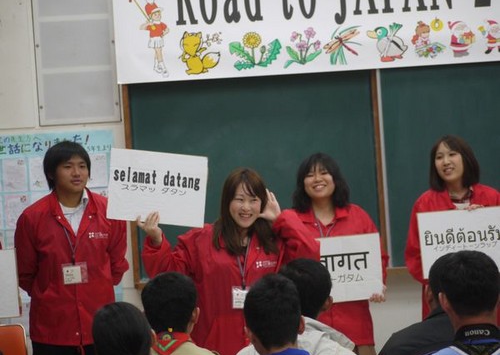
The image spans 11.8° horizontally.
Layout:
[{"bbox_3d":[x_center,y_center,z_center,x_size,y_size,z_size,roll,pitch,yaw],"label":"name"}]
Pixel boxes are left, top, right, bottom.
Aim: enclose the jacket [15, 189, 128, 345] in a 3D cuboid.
[{"bbox_3d":[-0.794,0.396,10.800,0.490,0.690,0.300,-3,0,-7],"label":"jacket"}]

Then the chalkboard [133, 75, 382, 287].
[{"bbox_3d":[0.026,-0.047,11.450,1.190,1.100,0.060,-3,0,0],"label":"chalkboard"}]

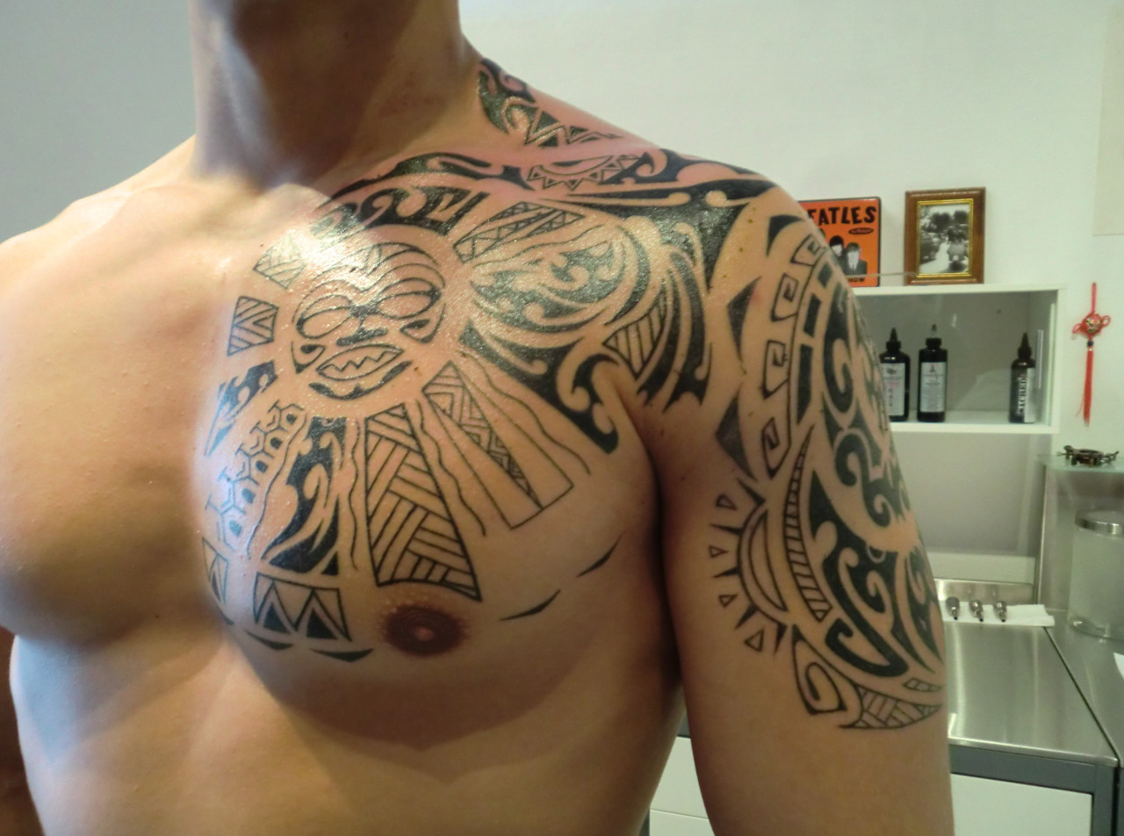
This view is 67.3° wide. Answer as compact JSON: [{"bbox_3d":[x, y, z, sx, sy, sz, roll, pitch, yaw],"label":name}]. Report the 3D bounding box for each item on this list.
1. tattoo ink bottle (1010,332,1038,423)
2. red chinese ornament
[{"bbox_3d":[0.904,-0.080,1.650,0.048,0.175,0.048,2,10,25],"label":"tattoo ink bottle"},{"bbox_3d":[1.073,-0.129,1.707,0.066,0.288,0.025,1,9,19],"label":"red chinese ornament"}]

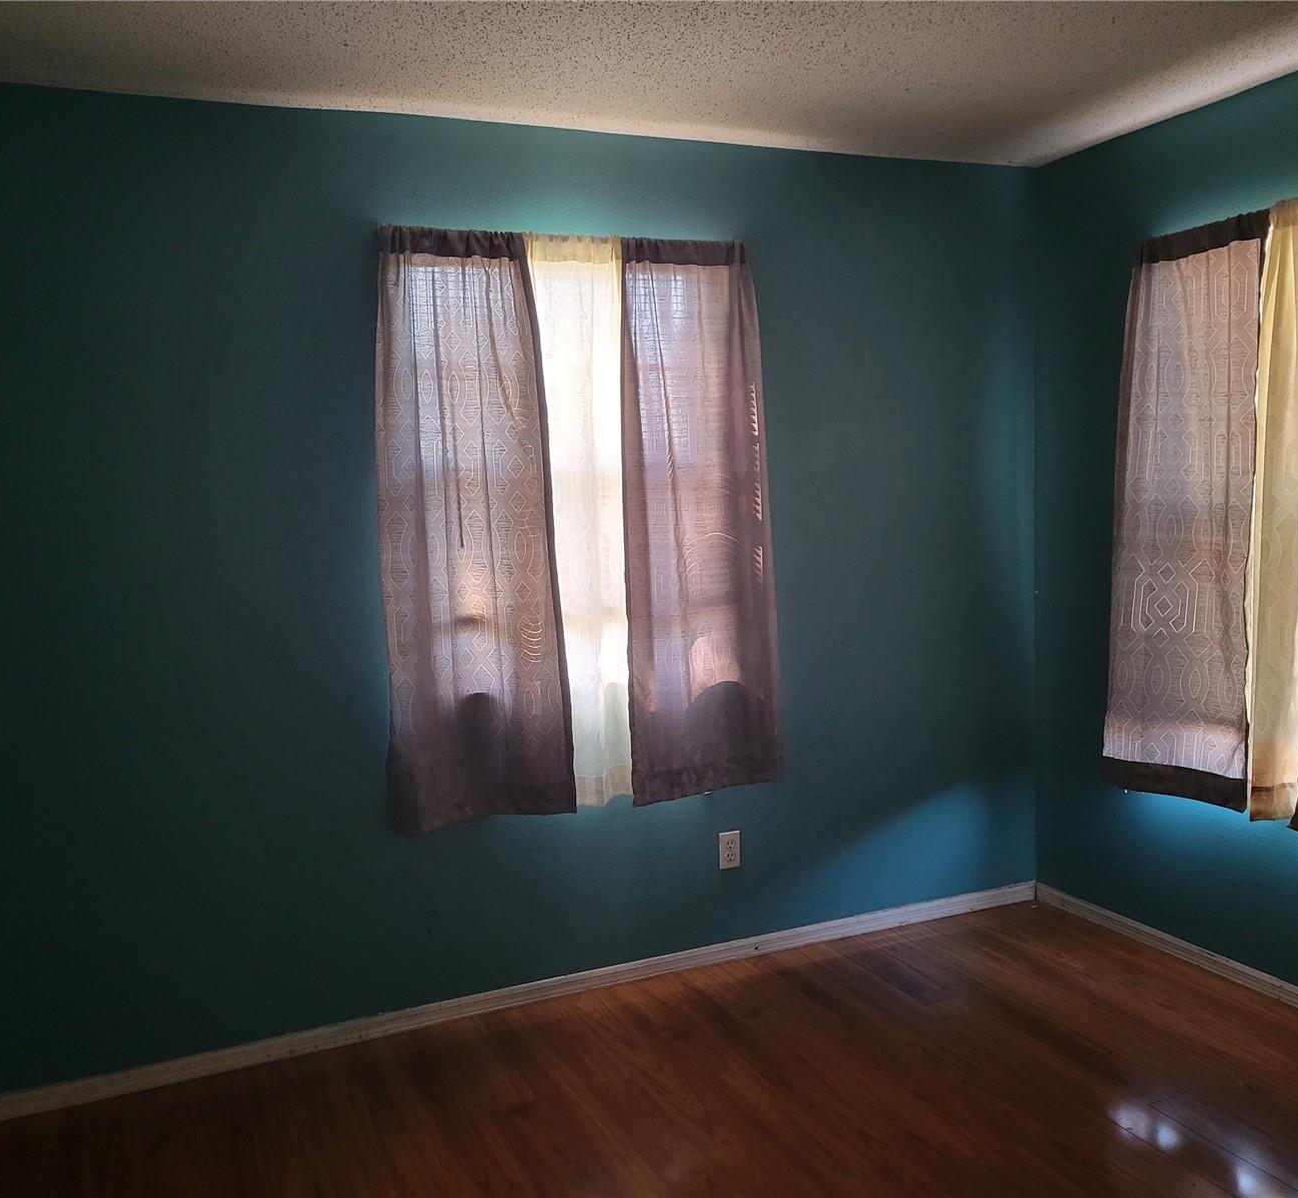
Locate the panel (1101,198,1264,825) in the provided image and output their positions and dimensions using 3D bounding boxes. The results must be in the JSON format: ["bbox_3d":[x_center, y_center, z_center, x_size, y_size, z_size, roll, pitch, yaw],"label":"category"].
[{"bbox_3d":[1.495,-0.213,3.392,0.100,1.610,0.560,-5,6,-23],"label":"panel"}]

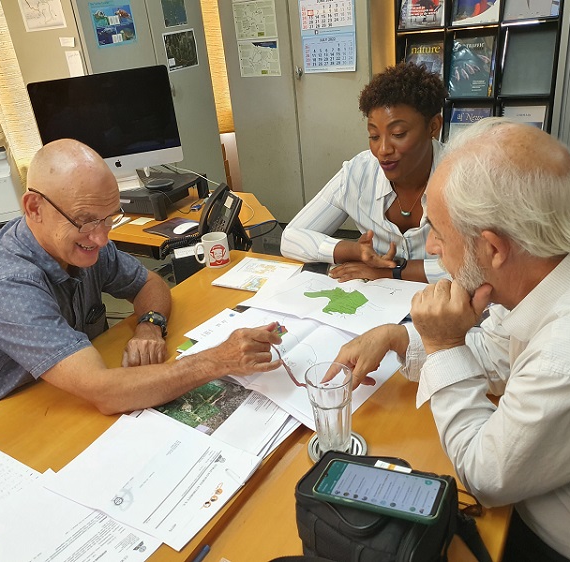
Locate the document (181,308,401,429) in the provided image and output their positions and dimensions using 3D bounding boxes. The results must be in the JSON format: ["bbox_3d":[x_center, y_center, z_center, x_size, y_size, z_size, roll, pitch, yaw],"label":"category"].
[{"bbox_3d":[0.008,0.166,1.232,0.420,0.020,0.297,17,33,40],"label":"document"}]

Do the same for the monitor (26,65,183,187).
[{"bbox_3d":[-0.698,-0.605,2.275,0.528,0.450,0.175,-10,25,-7],"label":"monitor"}]

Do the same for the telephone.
[{"bbox_3d":[-0.231,-0.223,2.057,0.180,0.210,0.190,-15,26,-18],"label":"telephone"}]

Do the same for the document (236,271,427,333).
[{"bbox_3d":[0.130,0.035,1.472,0.420,0.025,0.297,11,30,34],"label":"document"}]

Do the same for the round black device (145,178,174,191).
[{"bbox_3d":[-0.506,-0.389,2.276,0.120,0.030,0.120,-13,26,-14],"label":"round black device"}]

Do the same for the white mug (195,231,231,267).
[{"bbox_3d":[-0.229,-0.095,1.770,0.110,0.091,0.082,-9,25,-6],"label":"white mug"}]

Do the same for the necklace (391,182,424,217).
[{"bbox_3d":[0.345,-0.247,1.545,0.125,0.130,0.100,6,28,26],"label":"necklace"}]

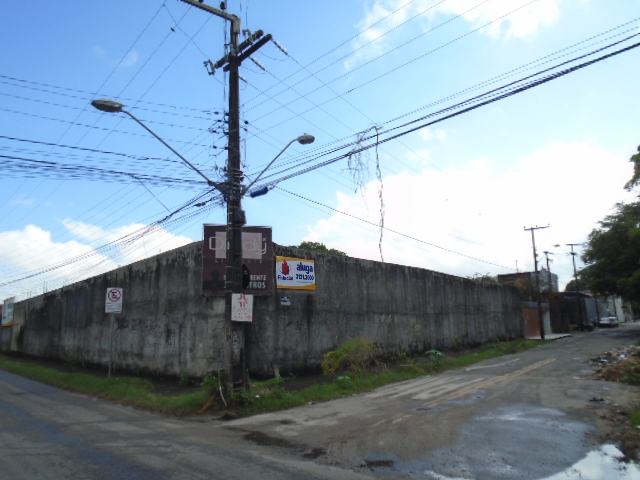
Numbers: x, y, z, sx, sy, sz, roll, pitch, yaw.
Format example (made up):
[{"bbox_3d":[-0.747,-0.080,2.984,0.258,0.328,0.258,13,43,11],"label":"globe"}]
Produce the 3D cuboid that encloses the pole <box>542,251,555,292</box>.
[{"bbox_3d":[23.742,5.348,49.728,1.500,8.393,0.400,5,-12,-34],"label":"pole"}]

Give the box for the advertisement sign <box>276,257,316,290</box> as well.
[{"bbox_3d":[-0.746,1.076,15.400,0.050,1.000,1.850,-9,-13,38],"label":"advertisement sign"}]

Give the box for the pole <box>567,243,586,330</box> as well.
[{"bbox_3d":[30.173,5.464,56.378,1.900,10.126,0.400,-9,-12,36],"label":"pole"}]

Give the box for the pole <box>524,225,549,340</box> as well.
[{"bbox_3d":[17.061,3.293,37.776,1.950,8.947,0.380,-9,-12,36],"label":"pole"}]

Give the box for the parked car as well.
[{"bbox_3d":[37.210,10.679,62.000,1.700,1.450,4.200,-9,-12,36],"label":"parked car"}]

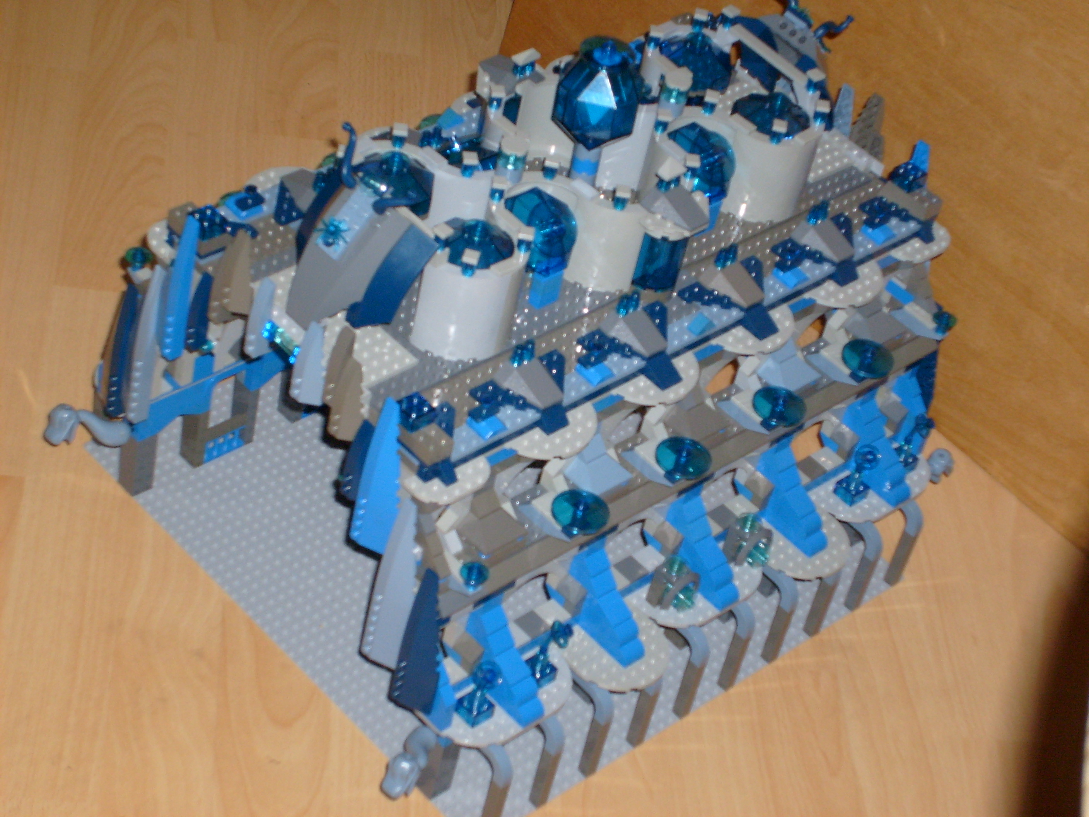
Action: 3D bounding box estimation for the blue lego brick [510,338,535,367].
[{"bbox_3d":[-0.011,-0.028,1.370,0.016,0.011,0.008,-26,55,-36],"label":"blue lego brick"}]

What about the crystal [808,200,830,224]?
[{"bbox_3d":[0.162,-0.116,1.506,0.016,0.011,0.008,-27,56,-36],"label":"crystal"}]

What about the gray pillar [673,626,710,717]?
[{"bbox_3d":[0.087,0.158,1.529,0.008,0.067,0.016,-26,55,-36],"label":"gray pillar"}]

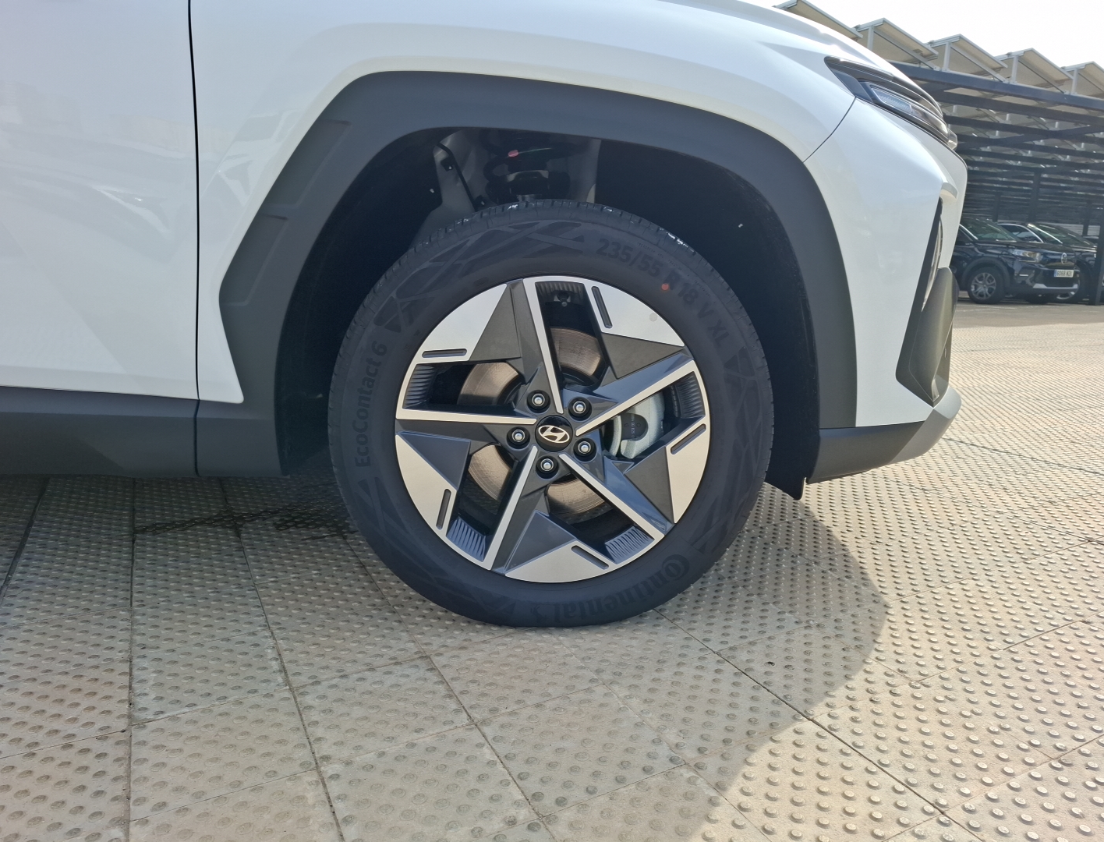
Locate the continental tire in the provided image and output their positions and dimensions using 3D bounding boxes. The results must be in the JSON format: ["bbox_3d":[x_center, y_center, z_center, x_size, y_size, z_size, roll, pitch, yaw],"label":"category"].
[{"bbox_3d":[-0.001,-0.006,1.263,0.714,0.702,0.240,0,12,-3],"label":"continental tire"}]

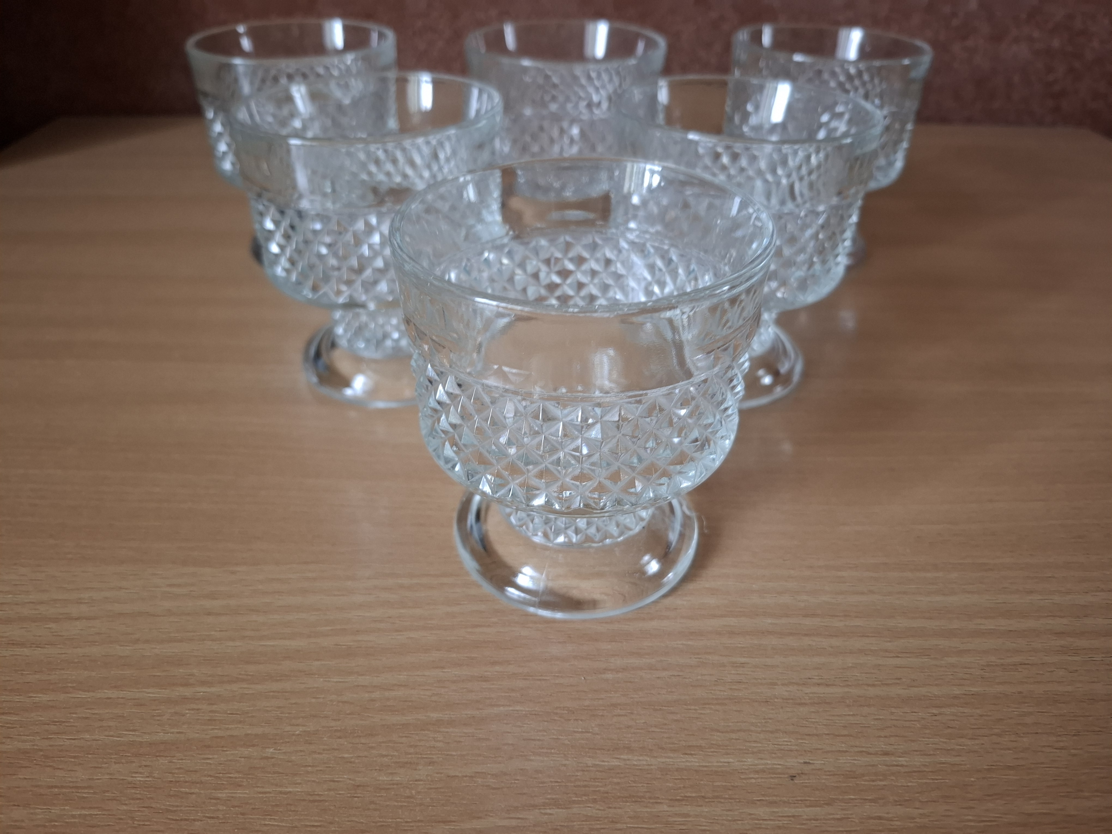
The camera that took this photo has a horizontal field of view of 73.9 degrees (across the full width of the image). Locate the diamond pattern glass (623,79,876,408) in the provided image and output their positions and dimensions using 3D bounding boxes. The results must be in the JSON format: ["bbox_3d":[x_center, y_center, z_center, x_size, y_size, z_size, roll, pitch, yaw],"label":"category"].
[{"bbox_3d":[0.058,-0.061,0.257,0.081,0.092,0.081,1,38,0],"label":"diamond pattern glass"}]

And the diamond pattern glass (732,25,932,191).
[{"bbox_3d":[0.112,-0.118,0.332,0.081,0.092,0.081,1,38,0],"label":"diamond pattern glass"}]

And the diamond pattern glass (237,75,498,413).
[{"bbox_3d":[-0.058,-0.060,0.254,0.081,0.092,0.081,1,38,0],"label":"diamond pattern glass"}]

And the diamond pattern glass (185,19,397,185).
[{"bbox_3d":[-0.106,-0.116,0.325,0.081,0.092,0.081,1,38,0],"label":"diamond pattern glass"}]

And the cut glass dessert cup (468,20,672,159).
[{"bbox_3d":[0.004,-0.116,0.327,0.081,0.092,0.081,1,38,0],"label":"cut glass dessert cup"}]

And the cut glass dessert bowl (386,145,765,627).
[{"bbox_3d":[0.005,-0.006,0.186,0.081,0.092,0.081,1,38,0],"label":"cut glass dessert bowl"}]

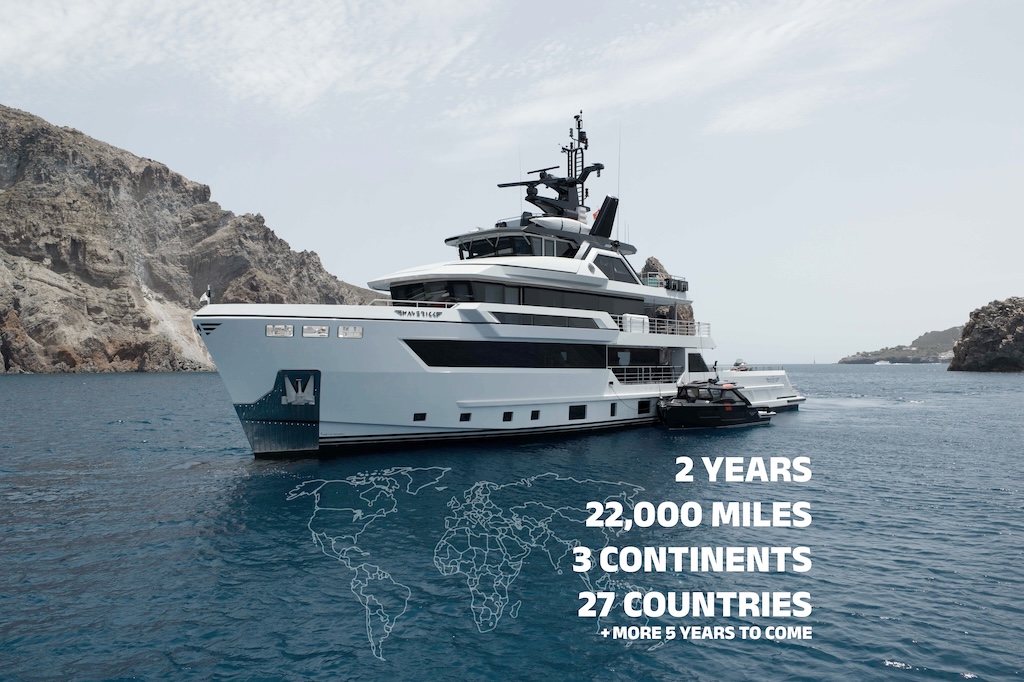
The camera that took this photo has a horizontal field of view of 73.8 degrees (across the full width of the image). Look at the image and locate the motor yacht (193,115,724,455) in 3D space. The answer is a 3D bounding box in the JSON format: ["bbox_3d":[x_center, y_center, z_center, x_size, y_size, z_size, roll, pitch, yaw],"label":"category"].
[{"bbox_3d":[4.116,-4.303,39.824,9.000,18.400,44.000,-2,-3,44],"label":"motor yacht"}]

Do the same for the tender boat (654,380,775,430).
[{"bbox_3d":[11.466,3.677,38.840,8.500,2.750,2.800,1,-2,-35],"label":"tender boat"}]

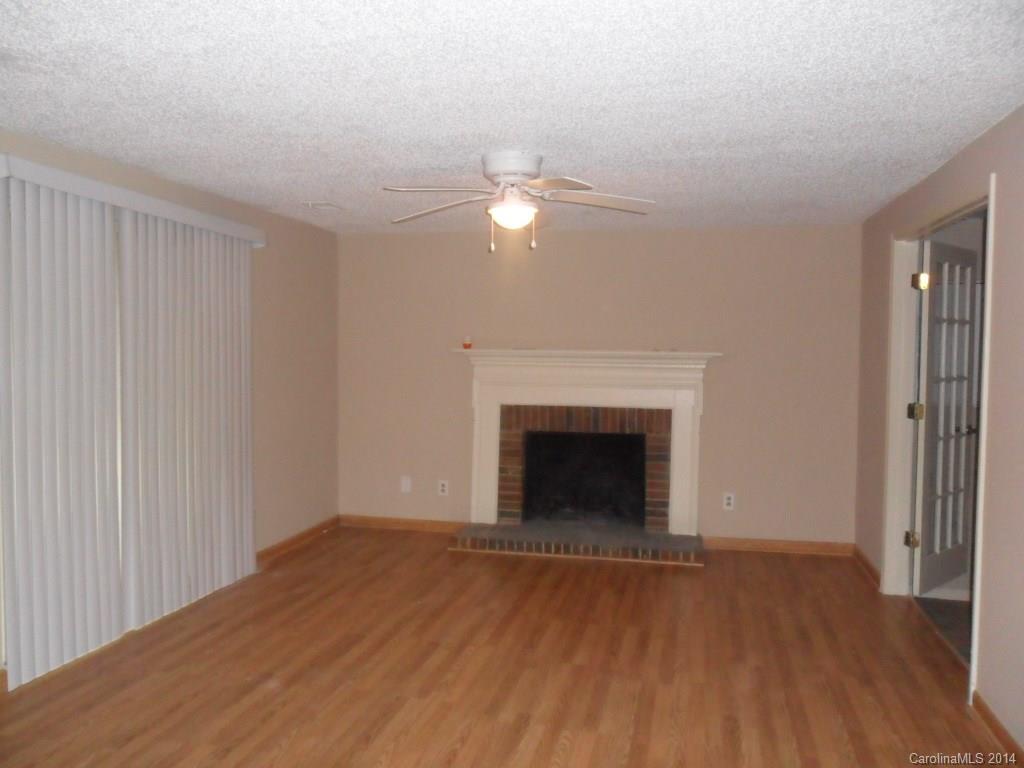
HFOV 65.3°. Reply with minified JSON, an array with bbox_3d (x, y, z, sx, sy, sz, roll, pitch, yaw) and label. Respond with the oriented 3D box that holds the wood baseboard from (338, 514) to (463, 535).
[{"bbox_3d":[-0.864,1.094,6.251,1.057,0.089,0.021,1,3,13],"label":"wood baseboard"}]

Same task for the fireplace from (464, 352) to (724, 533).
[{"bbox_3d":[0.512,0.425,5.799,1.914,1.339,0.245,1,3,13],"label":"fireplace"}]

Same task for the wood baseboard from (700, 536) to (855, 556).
[{"bbox_3d":[1.873,1.145,5.638,1.030,0.089,0.021,1,3,13],"label":"wood baseboard"}]

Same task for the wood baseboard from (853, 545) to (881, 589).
[{"bbox_3d":[2.279,1.170,5.140,0.021,0.089,0.816,1,3,13],"label":"wood baseboard"}]

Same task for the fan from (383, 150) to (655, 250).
[{"bbox_3d":[0.000,-0.835,3.753,1.349,0.424,1.243,1,3,13],"label":"fan"}]

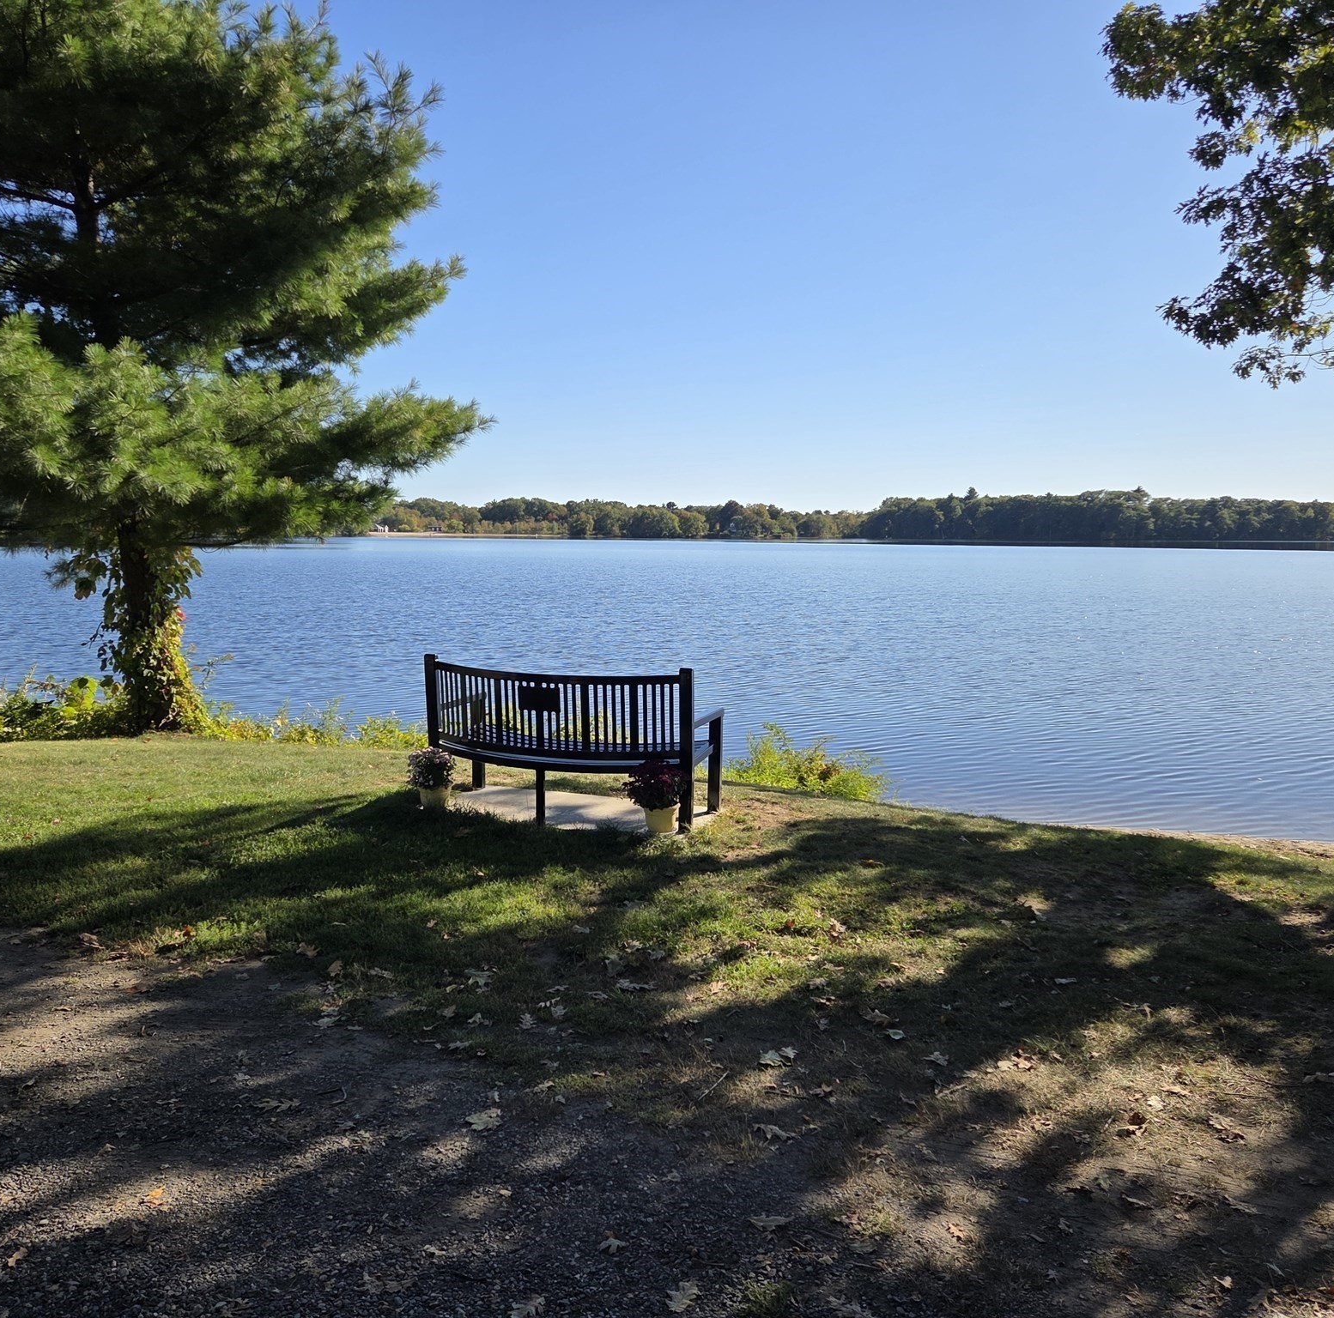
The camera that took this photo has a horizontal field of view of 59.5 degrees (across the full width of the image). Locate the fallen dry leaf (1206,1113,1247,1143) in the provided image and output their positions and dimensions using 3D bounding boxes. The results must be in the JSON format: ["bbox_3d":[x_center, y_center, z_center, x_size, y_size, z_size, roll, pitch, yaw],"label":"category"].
[{"bbox_3d":[1.561,1.309,3.257,0.080,0.025,0.120,-2,7,-22],"label":"fallen dry leaf"}]

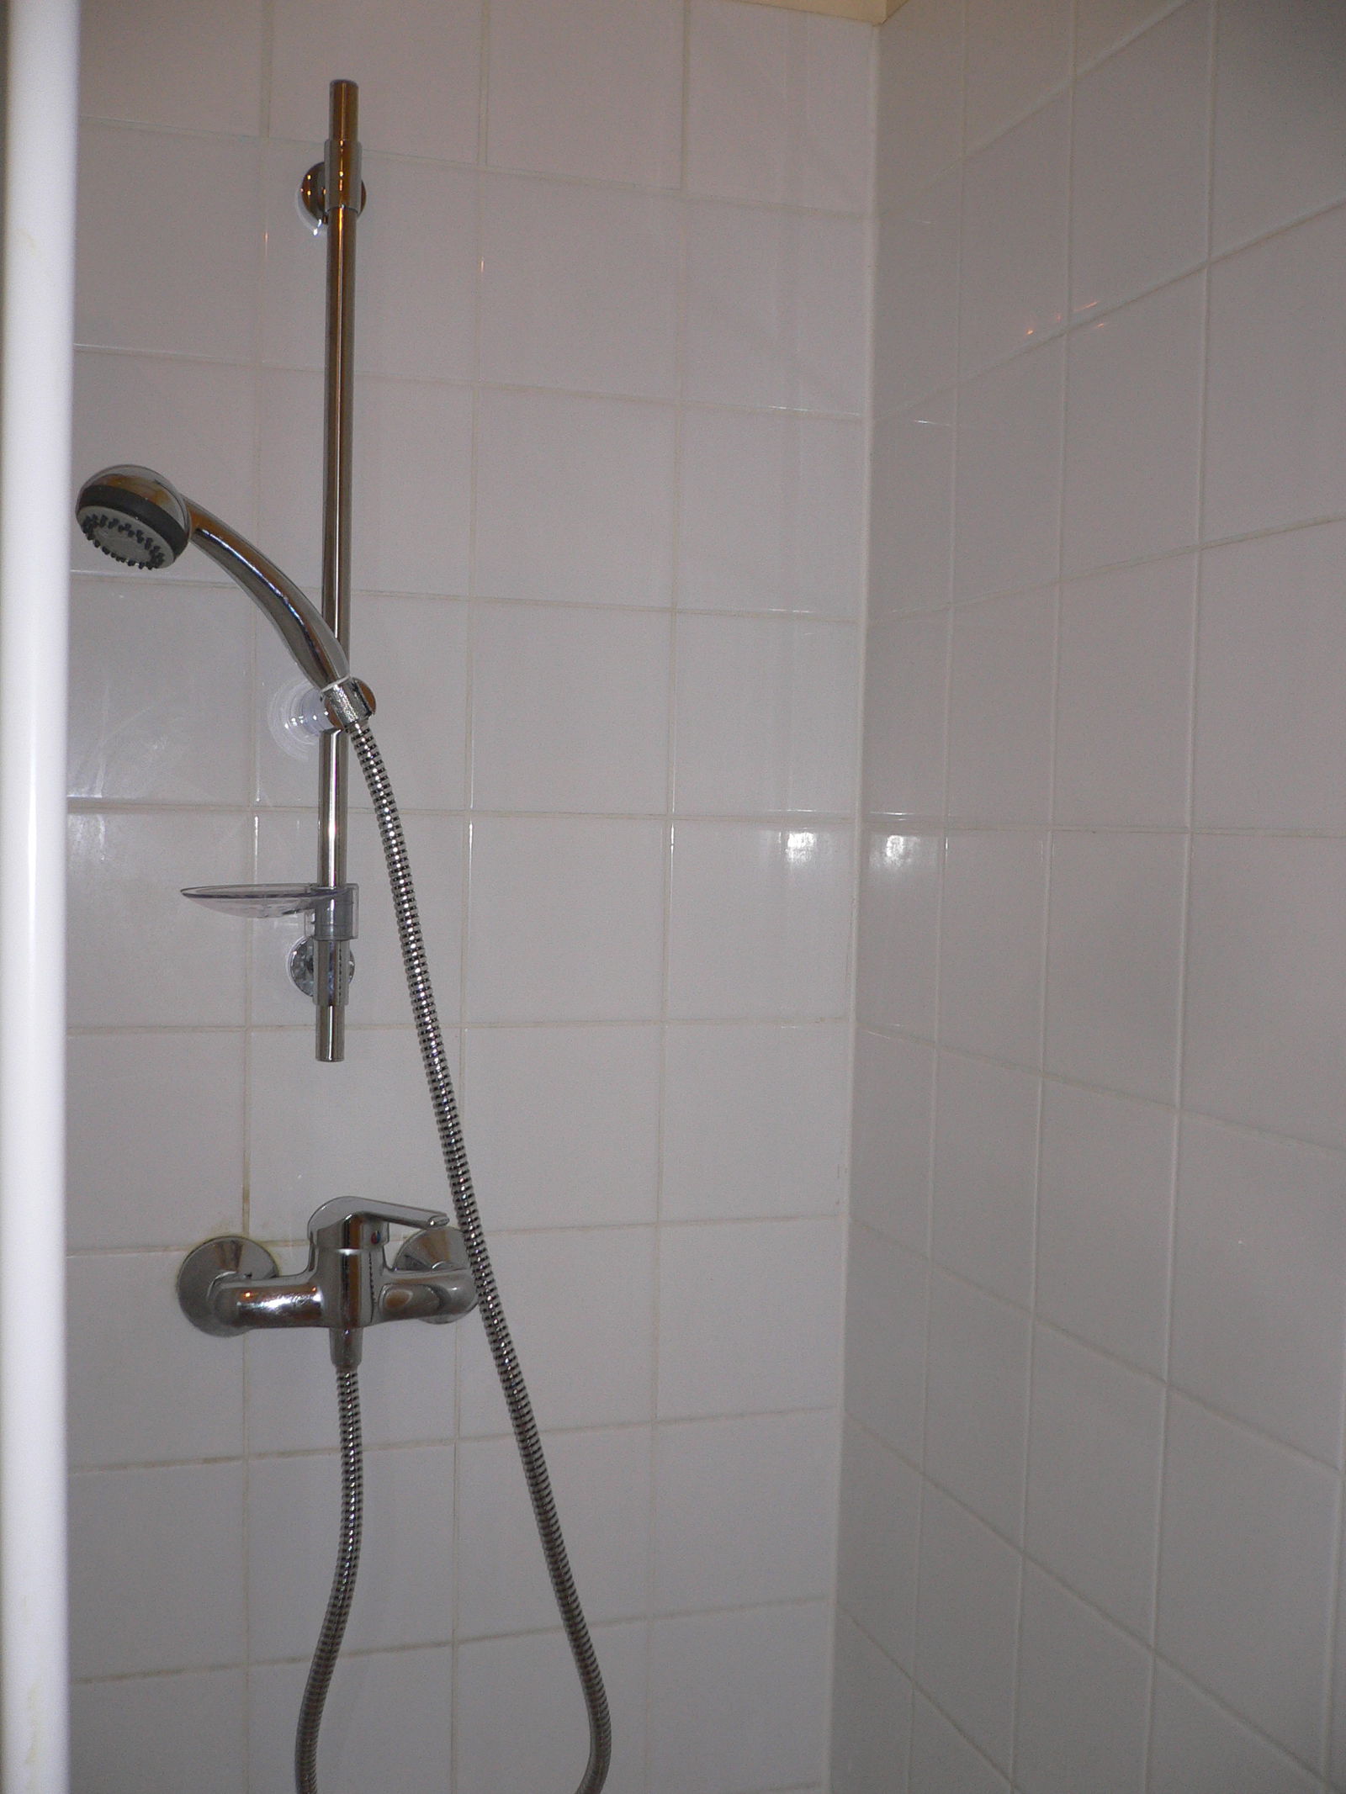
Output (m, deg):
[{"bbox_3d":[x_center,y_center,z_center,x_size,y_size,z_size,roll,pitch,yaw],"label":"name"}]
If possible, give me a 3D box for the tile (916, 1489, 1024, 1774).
[{"bbox_3d":[0.203,0.487,1.223,0.010,0.150,0.145,0,3,-19],"label":"tile"}]

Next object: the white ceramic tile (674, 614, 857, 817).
[{"bbox_3d":[0.068,-0.133,1.357,0.147,0.148,0.010,1,3,-19],"label":"white ceramic tile"}]

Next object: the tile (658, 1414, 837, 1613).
[{"bbox_3d":[0.055,0.475,1.403,0.149,0.150,0.010,0,3,-17],"label":"tile"}]

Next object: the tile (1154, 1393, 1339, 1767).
[{"bbox_3d":[0.300,0.350,0.945,0.010,0.150,0.144,0,3,-19],"label":"tile"}]

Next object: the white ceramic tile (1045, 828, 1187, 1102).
[{"bbox_3d":[0.260,0.037,1.055,0.010,0.150,0.143,1,3,-19],"label":"white ceramic tile"}]

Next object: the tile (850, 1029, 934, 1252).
[{"bbox_3d":[0.163,0.174,1.329,0.010,0.150,0.142,1,3,-19],"label":"tile"}]

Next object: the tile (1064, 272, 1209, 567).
[{"bbox_3d":[0.263,-0.263,1.028,0.010,0.148,0.141,1,3,-19],"label":"tile"}]

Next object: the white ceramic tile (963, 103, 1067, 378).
[{"bbox_3d":[0.225,-0.427,1.177,0.010,0.150,0.145,0,3,-19],"label":"white ceramic tile"}]

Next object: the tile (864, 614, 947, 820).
[{"bbox_3d":[0.171,-0.129,1.315,0.010,0.150,0.142,1,3,-19],"label":"tile"}]

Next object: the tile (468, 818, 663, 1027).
[{"bbox_3d":[-0.078,0.016,1.331,0.149,0.150,0.010,1,3,-19],"label":"tile"}]

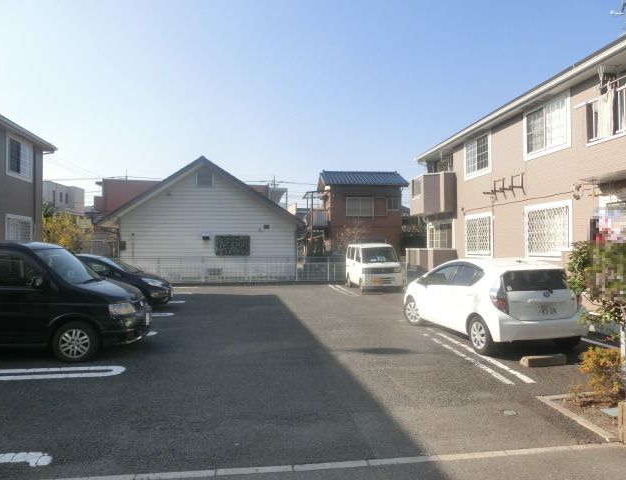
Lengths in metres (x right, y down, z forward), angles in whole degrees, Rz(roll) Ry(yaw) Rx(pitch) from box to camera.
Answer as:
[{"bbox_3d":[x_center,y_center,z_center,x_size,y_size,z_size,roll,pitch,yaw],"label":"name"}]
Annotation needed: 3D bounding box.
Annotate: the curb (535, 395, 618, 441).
[{"bbox_3d":[2.582,1.716,4.382,0.130,0.080,1.140,0,-1,-5],"label":"curb"}]

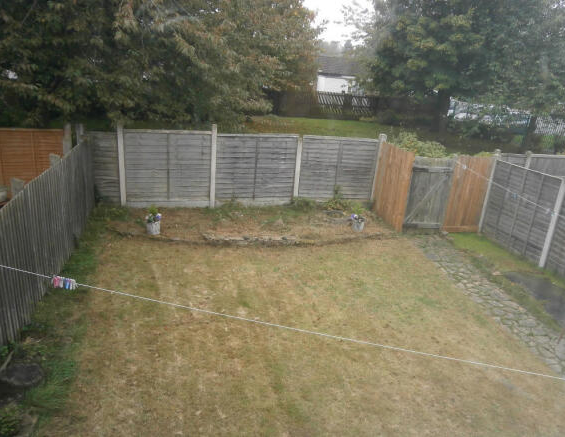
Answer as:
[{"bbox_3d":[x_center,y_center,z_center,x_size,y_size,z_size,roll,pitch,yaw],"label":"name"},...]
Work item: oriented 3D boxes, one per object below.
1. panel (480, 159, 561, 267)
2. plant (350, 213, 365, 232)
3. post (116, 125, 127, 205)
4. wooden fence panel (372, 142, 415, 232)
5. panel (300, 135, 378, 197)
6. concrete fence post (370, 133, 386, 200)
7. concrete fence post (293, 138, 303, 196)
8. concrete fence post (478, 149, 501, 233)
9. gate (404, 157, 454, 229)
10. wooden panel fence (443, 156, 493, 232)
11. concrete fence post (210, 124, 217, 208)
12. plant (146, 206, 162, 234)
[{"bbox_3d":[4.723,-0.162,8.804,0.060,1.690,1.800,0,18,-11],"label":"panel"},{"bbox_3d":[1.588,0.095,9.309,0.250,0.350,0.250,0,18,-11],"label":"plant"},{"bbox_3d":[-3.358,-1.091,9.158,0.110,1.780,0.110,0,18,-11],"label":"post"},{"bbox_3d":[2.456,-0.705,9.779,0.060,1.800,1.070,-5,20,-26],"label":"wooden fence panel"},{"bbox_3d":[1.276,-1.118,10.018,1.800,1.420,0.060,0,18,-11],"label":"panel"},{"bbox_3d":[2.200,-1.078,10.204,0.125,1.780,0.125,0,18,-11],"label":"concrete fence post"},{"bbox_3d":[0.350,-1.108,10.015,0.100,1.520,0.105,0,19,-11],"label":"concrete fence post"},{"bbox_3d":[4.495,-0.582,9.512,0.105,1.850,0.105,0,19,-11],"label":"concrete fence post"},{"bbox_3d":[3.080,-0.523,9.253,0.890,1.530,0.060,0,19,-11],"label":"gate"},{"bbox_3d":[4.080,-0.503,9.605,0.910,1.720,0.060,0,18,-11],"label":"wooden panel fence"},{"bbox_3d":[-1.516,-1.132,9.652,0.100,1.855,0.105,0,19,-11],"label":"concrete fence post"},{"bbox_3d":[-2.387,0.047,8.113,0.260,0.490,0.260,0,19,-11],"label":"plant"}]

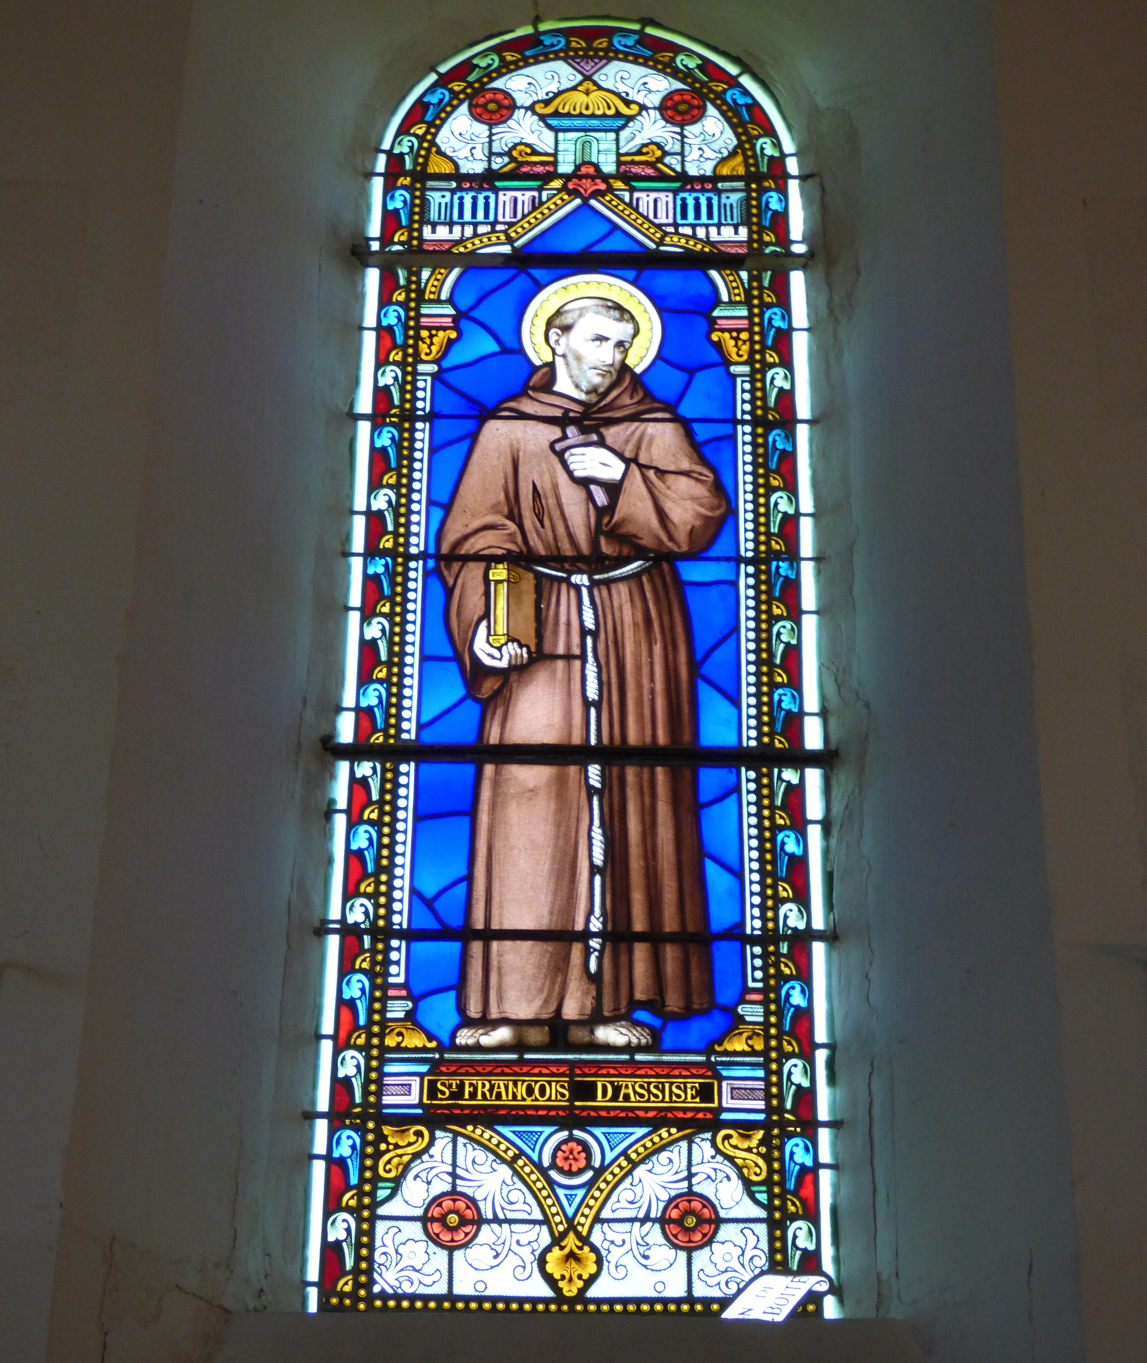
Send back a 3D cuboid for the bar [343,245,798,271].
[{"bbox_3d":[0.017,-0.781,5.136,0.848,0.028,0.021,1,-29,0],"label":"bar"}]

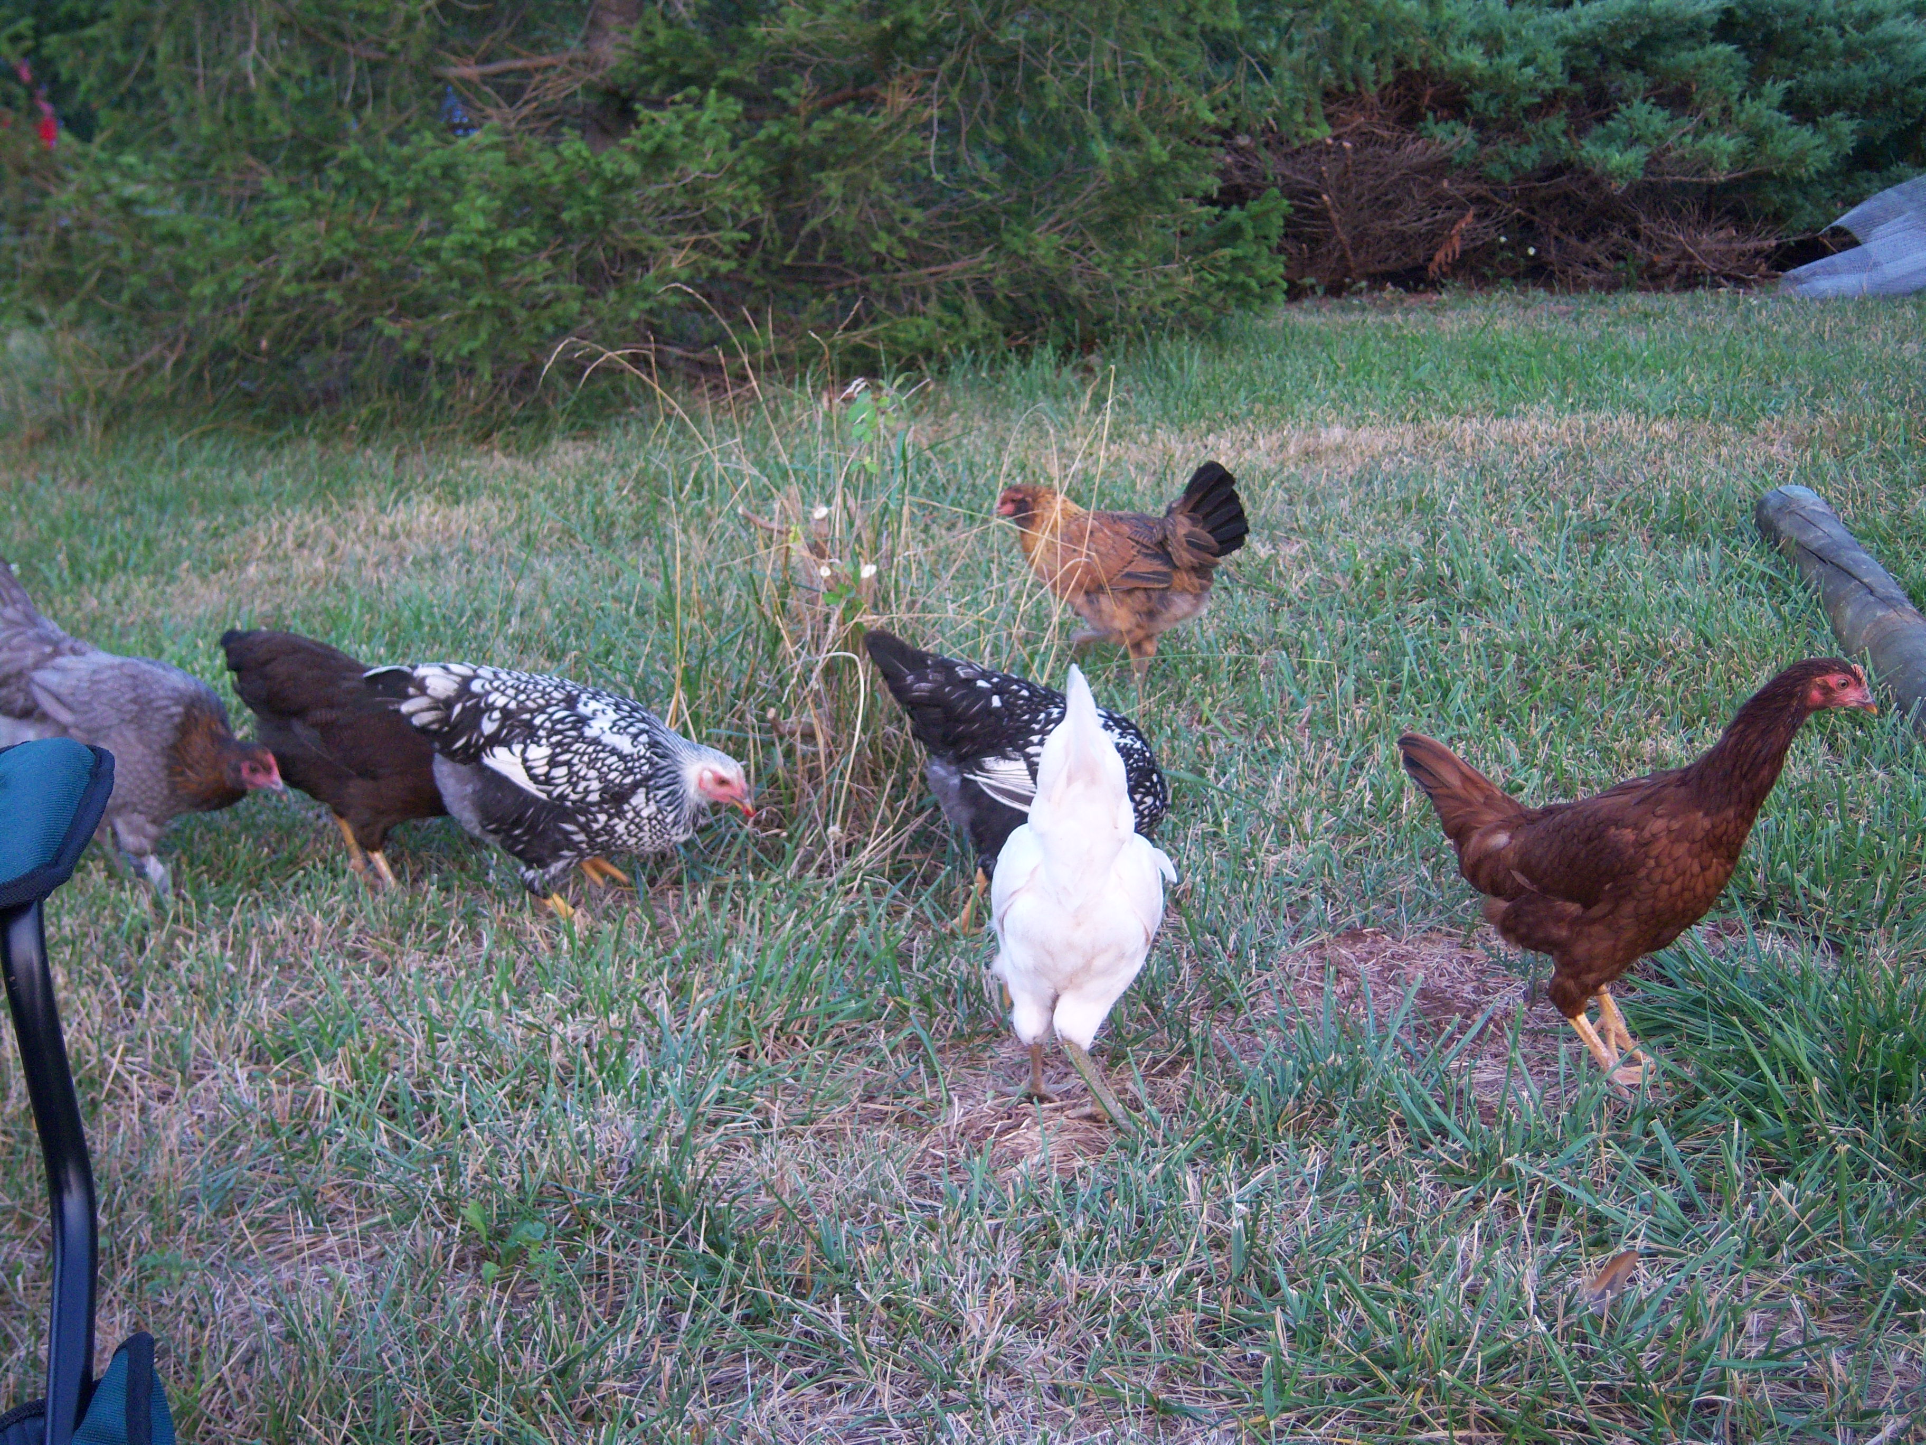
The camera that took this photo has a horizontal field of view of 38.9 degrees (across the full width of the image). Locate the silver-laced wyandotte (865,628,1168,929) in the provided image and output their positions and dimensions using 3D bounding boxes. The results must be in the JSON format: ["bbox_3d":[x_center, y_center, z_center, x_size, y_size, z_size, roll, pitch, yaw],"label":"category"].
[{"bbox_3d":[0.073,0.078,2.936,0.400,0.300,0.190,7,13,33],"label":"silver-laced wyandotte"}]

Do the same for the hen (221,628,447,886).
[{"bbox_3d":[-0.666,0.034,3.170,0.410,0.295,0.190,-4,12,-20],"label":"hen"}]

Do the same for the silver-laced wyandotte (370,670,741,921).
[{"bbox_3d":[-0.456,0.063,3.063,0.430,0.280,0.190,0,11,0],"label":"silver-laced wyandotte"}]

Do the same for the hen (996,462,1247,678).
[{"bbox_3d":[0.261,-0.237,4.399,0.400,0.355,0.180,0,11,2],"label":"hen"}]

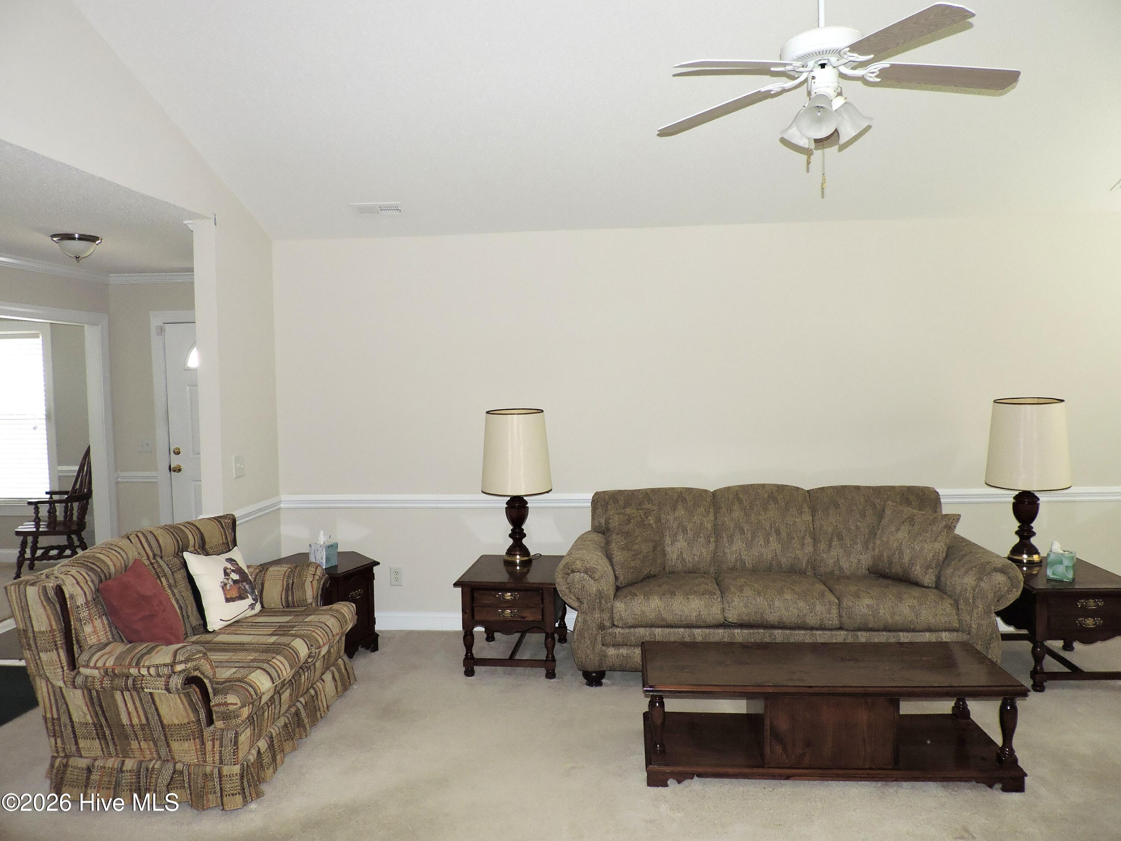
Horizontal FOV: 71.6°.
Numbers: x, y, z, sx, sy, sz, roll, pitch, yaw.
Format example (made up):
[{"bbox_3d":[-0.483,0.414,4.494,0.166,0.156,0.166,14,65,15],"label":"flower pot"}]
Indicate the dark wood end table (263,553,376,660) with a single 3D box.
[{"bbox_3d":[-1.403,1.085,4.532,0.600,0.512,0.645,1,4,27],"label":"dark wood end table"}]

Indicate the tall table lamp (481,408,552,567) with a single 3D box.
[{"bbox_3d":[-0.252,0.391,4.516,0.415,0.885,0.415,-1,3,5],"label":"tall table lamp"}]

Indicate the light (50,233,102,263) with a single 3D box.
[{"bbox_3d":[-2.812,-0.990,4.524,0.262,0.146,0.262,-1,3,5],"label":"light"}]

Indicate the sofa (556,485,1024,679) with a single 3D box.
[{"bbox_3d":[1.122,0.835,4.198,2.230,0.930,0.900,-1,3,4],"label":"sofa"}]

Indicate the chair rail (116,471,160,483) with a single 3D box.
[{"bbox_3d":[-3.442,0.463,6.332,0.360,0.083,0.030,-1,3,4],"label":"chair rail"}]

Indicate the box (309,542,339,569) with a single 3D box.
[{"bbox_3d":[-1.352,0.768,4.439,0.110,0.130,0.110,0,4,24],"label":"box"}]

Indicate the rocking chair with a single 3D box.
[{"bbox_3d":[-4.142,0.740,6.444,0.620,1.090,0.600,-2,3,-17],"label":"rocking chair"}]

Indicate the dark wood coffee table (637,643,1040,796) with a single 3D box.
[{"bbox_3d":[1.042,1.181,3.161,1.410,0.390,0.515,-1,3,4],"label":"dark wood coffee table"}]

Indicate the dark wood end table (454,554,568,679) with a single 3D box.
[{"bbox_3d":[-0.234,1.073,4.327,0.550,0.495,0.670,-1,3,6],"label":"dark wood end table"}]

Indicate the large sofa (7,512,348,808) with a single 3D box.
[{"bbox_3d":[-1.510,0.947,3.396,0.905,0.885,1.220,-1,3,6],"label":"large sofa"}]

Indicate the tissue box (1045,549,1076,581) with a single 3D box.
[{"bbox_3d":[2.580,0.749,4.000,0.110,0.132,0.110,2,4,40],"label":"tissue box"}]

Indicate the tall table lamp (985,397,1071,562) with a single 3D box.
[{"bbox_3d":[2.551,0.332,4.247,0.410,0.885,0.410,-1,3,4],"label":"tall table lamp"}]

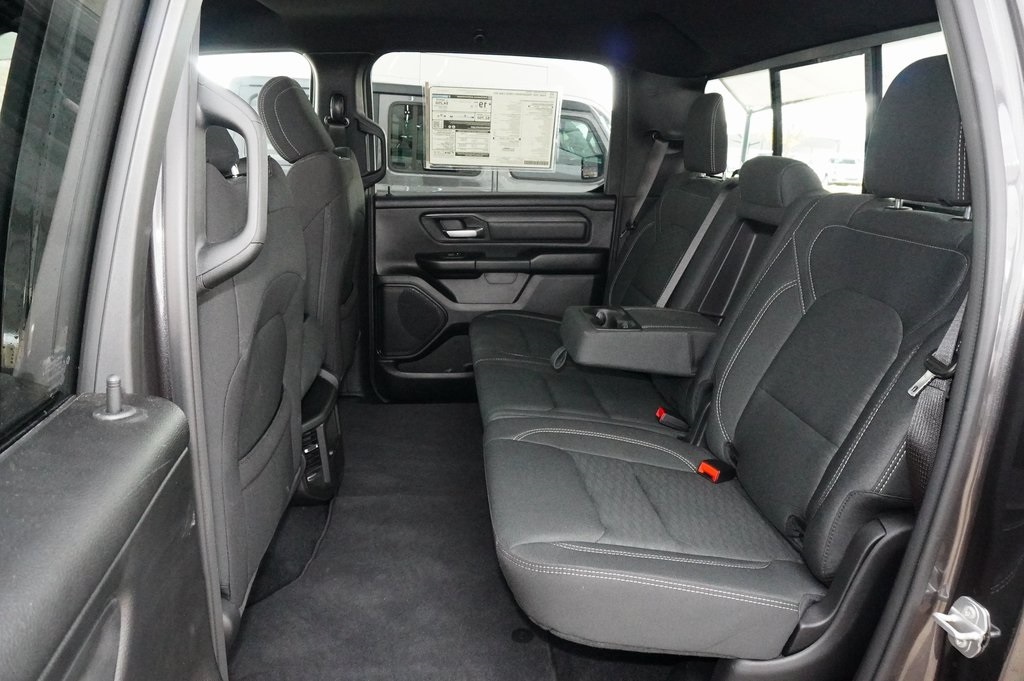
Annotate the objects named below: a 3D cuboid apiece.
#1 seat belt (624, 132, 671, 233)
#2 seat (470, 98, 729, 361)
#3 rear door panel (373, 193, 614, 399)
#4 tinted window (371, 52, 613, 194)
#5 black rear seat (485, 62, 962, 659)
[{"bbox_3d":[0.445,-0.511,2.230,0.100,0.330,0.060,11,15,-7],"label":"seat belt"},{"bbox_3d":[0.258,-0.280,1.951,0.750,0.810,0.540,-1,16,-4],"label":"seat"},{"bbox_3d":[-0.051,-0.150,2.449,0.820,0.730,0.130,-1,16,-4],"label":"rear door panel"},{"bbox_3d":[-0.052,-0.714,2.293,0.820,0.470,0.040,-1,31,-4],"label":"tinted window"},{"bbox_3d":[0.308,-0.127,1.597,0.820,0.910,1.430,-1,16,-4],"label":"black rear seat"}]

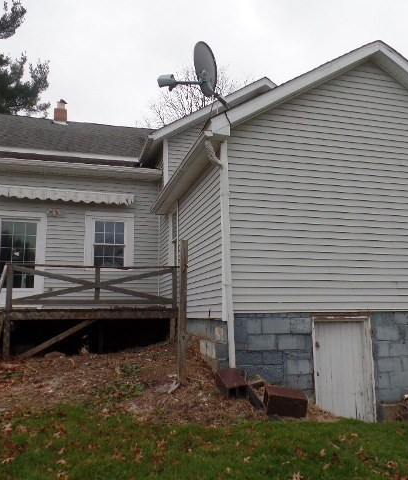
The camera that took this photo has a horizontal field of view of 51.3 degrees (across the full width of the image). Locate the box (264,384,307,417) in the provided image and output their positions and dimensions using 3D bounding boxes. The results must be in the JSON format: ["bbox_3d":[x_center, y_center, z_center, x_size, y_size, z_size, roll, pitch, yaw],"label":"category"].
[{"bbox_3d":[0.954,1.910,5.000,0.446,0.229,0.275,7,2,-1],"label":"box"}]

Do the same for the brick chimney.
[{"bbox_3d":[-5.498,-4.896,16.200,0.480,1.000,0.480,2,-10,-15],"label":"brick chimney"}]

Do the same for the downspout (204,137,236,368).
[{"bbox_3d":[0.194,0.125,5.699,0.370,3.120,0.130,2,-10,-15],"label":"downspout"}]

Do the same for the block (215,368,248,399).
[{"bbox_3d":[0.337,1.728,5.080,0.245,0.180,0.390,-3,9,-15],"label":"block"}]

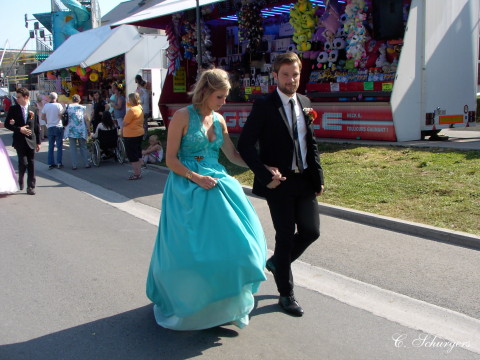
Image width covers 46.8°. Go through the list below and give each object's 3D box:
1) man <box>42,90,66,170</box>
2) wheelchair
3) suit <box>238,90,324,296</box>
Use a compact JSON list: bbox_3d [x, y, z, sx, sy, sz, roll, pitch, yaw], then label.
[{"bbox_3d":[-4.280,-1.120,12.715,0.500,1.730,0.360,-2,8,-11],"label":"man"},{"bbox_3d":[-3.220,-0.786,13.265,0.660,0.920,0.950,-3,8,-19],"label":"wheelchair"},{"bbox_3d":[0.280,0.097,4.030,0.580,1.460,0.550,-4,9,-27],"label":"suit"}]

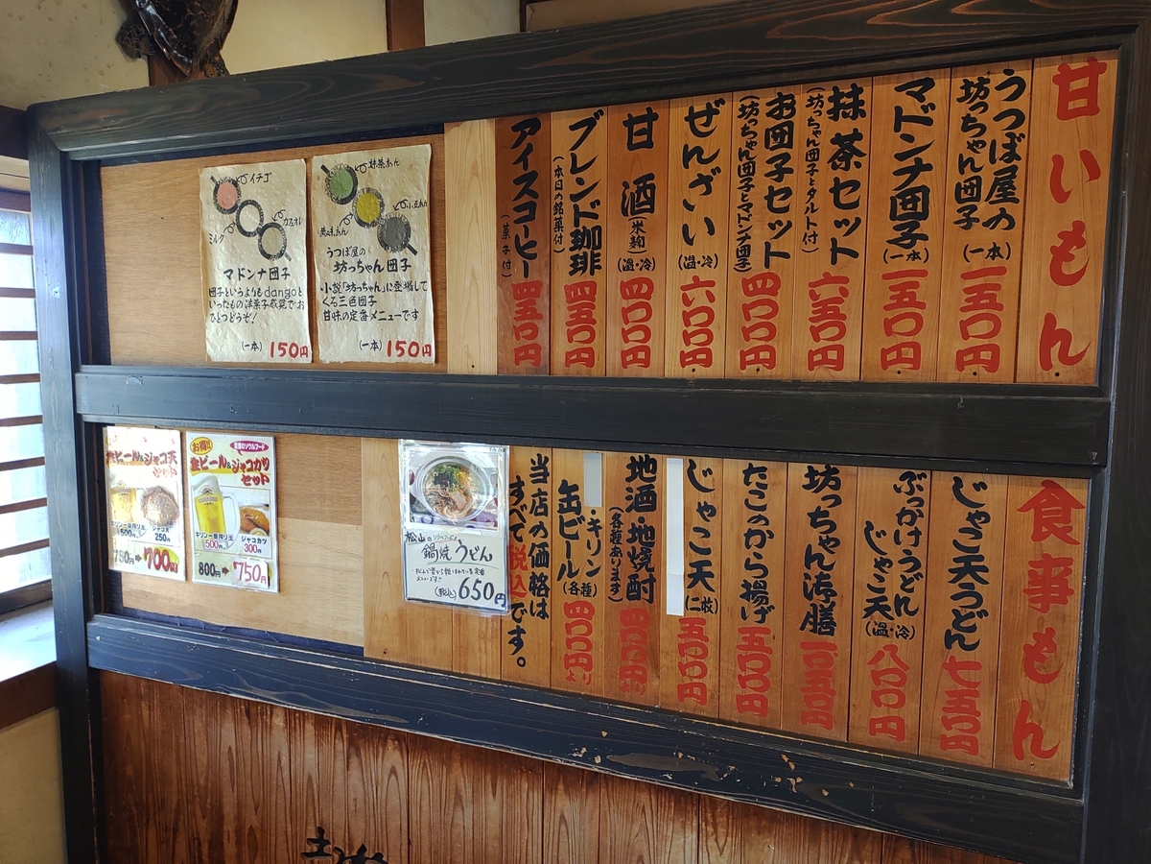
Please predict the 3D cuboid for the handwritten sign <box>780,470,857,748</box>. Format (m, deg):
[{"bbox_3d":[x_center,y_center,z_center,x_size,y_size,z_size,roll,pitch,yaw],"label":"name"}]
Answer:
[{"bbox_3d":[0.352,0.243,1.296,0.097,0.398,0.015,3,6,24],"label":"handwritten sign"}]

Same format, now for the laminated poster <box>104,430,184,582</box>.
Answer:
[{"bbox_3d":[-0.869,0.142,1.803,0.214,0.300,0.006,3,6,24],"label":"laminated poster"}]

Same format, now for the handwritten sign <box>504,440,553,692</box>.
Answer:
[{"bbox_3d":[-0.078,0.223,1.487,0.093,0.398,0.015,3,6,24],"label":"handwritten sign"}]

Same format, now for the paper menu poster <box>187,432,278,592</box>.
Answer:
[{"bbox_3d":[-0.654,0.151,1.706,0.220,0.296,0.006,3,6,24],"label":"paper menu poster"}]

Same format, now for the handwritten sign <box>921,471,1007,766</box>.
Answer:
[{"bbox_3d":[0.516,0.247,1.197,0.092,0.401,0.013,3,6,24],"label":"handwritten sign"}]

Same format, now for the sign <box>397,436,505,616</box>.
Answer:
[{"bbox_3d":[-0.204,0.155,1.504,0.210,0.287,0.006,3,6,24],"label":"sign"}]

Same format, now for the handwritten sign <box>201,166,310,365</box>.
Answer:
[{"bbox_3d":[-0.586,-0.304,1.631,0.249,0.356,0.006,3,6,24],"label":"handwritten sign"}]

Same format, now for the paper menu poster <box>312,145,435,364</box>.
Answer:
[{"bbox_3d":[-0.348,-0.301,1.554,0.246,0.360,0.010,3,6,24],"label":"paper menu poster"}]

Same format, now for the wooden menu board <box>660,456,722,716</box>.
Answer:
[{"bbox_3d":[0.176,0.230,1.350,0.094,0.399,0.013,3,6,24],"label":"wooden menu board"}]

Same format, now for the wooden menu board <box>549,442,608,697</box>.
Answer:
[{"bbox_3d":[0.007,0.227,1.449,0.094,0.398,0.015,3,6,24],"label":"wooden menu board"}]

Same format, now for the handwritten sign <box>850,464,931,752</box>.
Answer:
[{"bbox_3d":[0.440,0.248,1.258,0.095,0.398,0.015,3,6,24],"label":"handwritten sign"}]

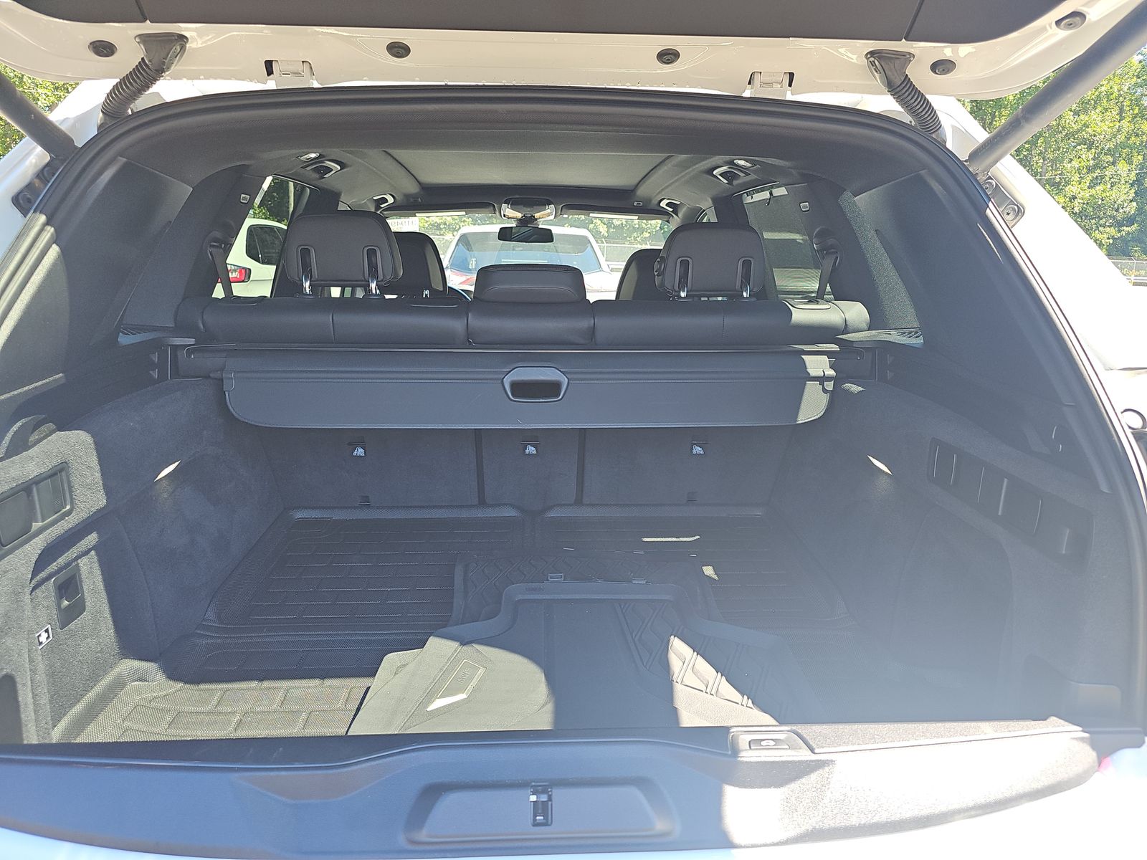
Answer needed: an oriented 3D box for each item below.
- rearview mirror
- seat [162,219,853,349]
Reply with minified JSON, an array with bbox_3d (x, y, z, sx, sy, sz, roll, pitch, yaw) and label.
[{"bbox_3d":[-0.195,-0.801,3.130,0.235,0.064,0.040,5,18,12],"label":"rearview mirror"},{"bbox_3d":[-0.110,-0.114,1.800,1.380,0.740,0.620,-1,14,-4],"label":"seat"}]

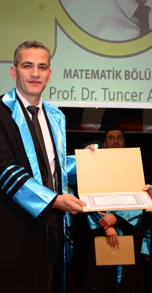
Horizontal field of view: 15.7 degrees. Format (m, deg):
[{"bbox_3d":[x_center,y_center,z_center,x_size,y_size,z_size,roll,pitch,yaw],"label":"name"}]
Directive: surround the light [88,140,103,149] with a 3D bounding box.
[{"bbox_3d":[0.239,0.012,6.500,0.170,0.170,0.160,0,-7,0],"label":"light"}]

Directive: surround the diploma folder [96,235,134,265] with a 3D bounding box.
[{"bbox_3d":[0.318,0.846,4.450,0.315,0.235,0.012,-3,-5,1],"label":"diploma folder"}]

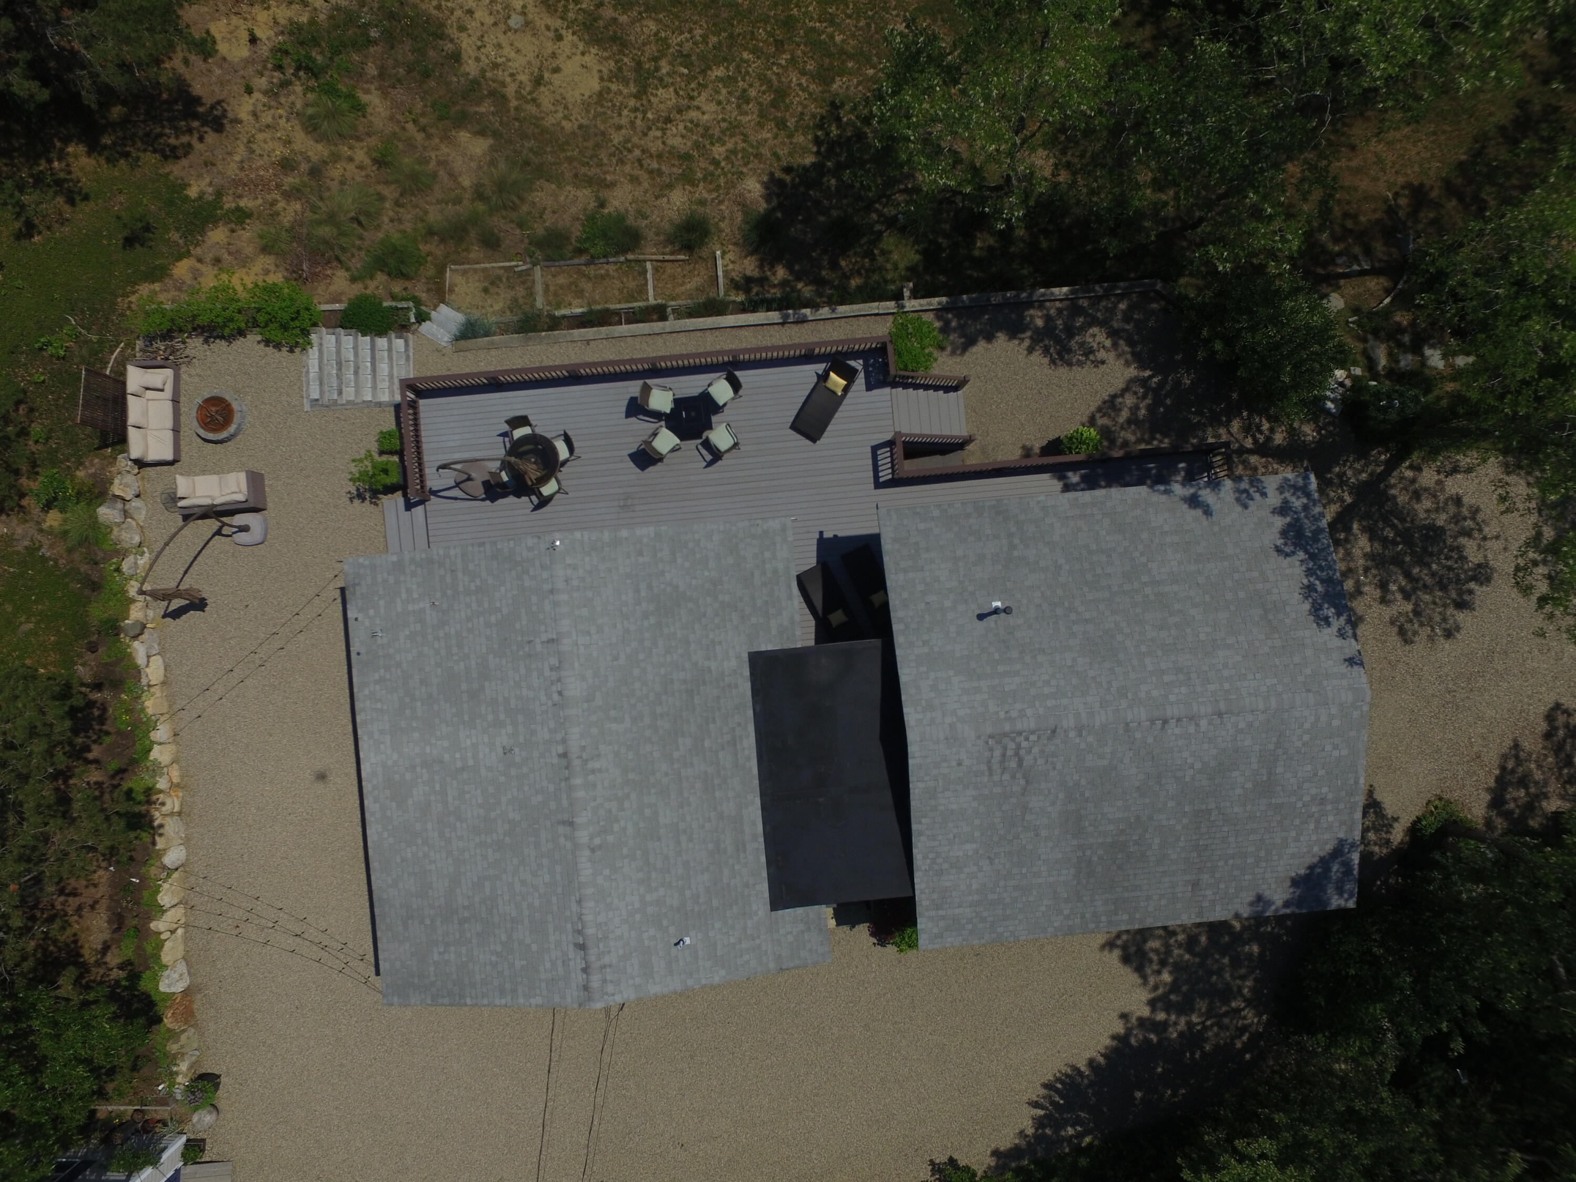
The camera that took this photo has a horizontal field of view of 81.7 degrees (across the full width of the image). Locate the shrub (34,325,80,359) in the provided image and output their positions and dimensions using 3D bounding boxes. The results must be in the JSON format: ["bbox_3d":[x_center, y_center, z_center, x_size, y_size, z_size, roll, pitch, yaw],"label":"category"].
[{"bbox_3d":[-17.014,-5.805,21.200,1.050,0.450,0.800,0,90,0],"label":"shrub"}]

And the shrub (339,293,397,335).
[{"bbox_3d":[-10.006,-6.602,21.700,1.300,0.950,1.000,0,90,0],"label":"shrub"}]

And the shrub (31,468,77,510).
[{"bbox_3d":[-16.991,-2.354,21.100,1.050,0.650,0.950,0,90,0],"label":"shrub"}]

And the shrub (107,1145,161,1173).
[{"bbox_3d":[-15.366,13.355,21.400,1.250,0.750,0.700,0,90,0],"label":"shrub"}]

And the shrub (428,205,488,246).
[{"bbox_3d":[-7.661,-8.446,21.100,1.400,0.650,0.950,0,90,0],"label":"shrub"}]

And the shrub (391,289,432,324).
[{"bbox_3d":[-8.831,-6.666,21.341,0.930,0.550,0.770,0,89,-1],"label":"shrub"}]

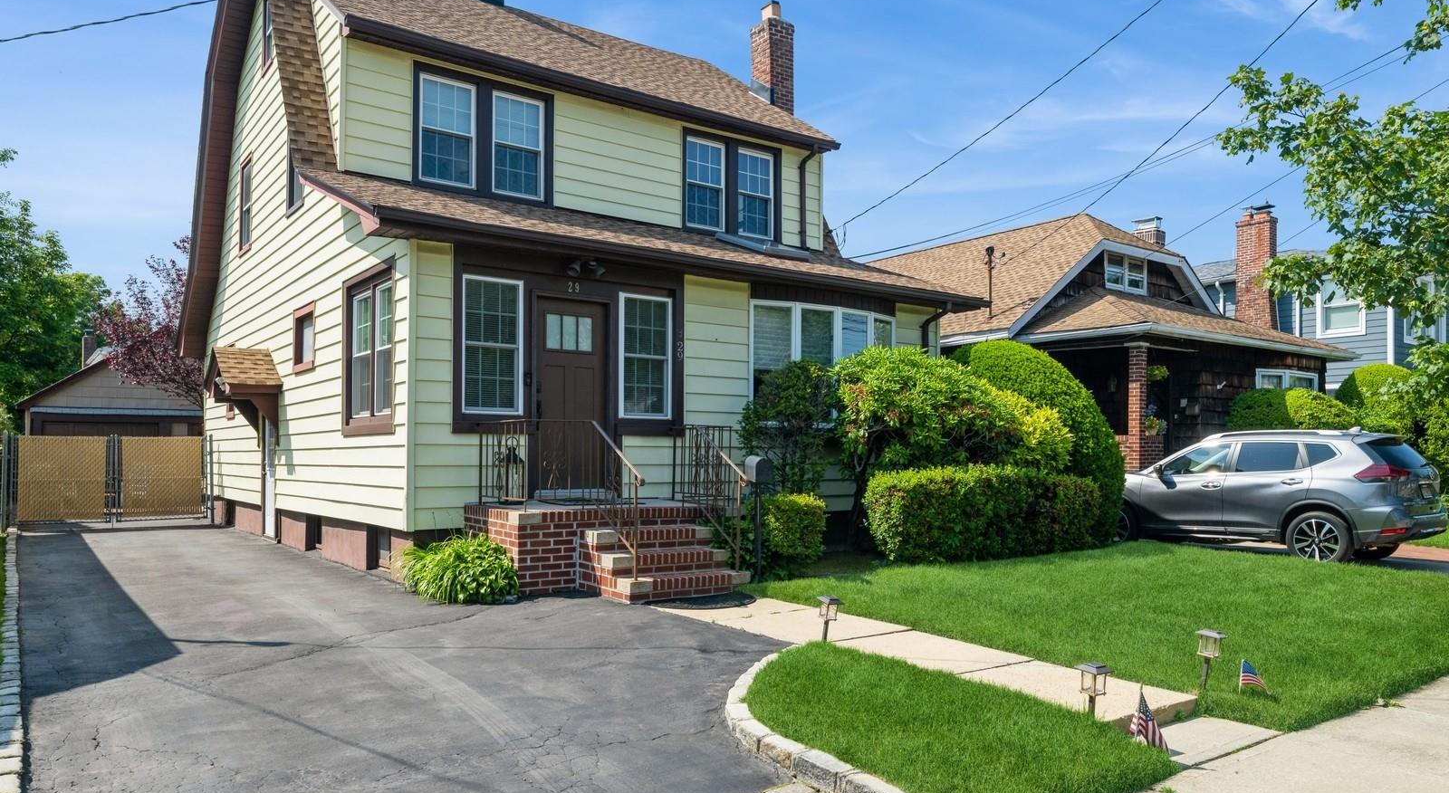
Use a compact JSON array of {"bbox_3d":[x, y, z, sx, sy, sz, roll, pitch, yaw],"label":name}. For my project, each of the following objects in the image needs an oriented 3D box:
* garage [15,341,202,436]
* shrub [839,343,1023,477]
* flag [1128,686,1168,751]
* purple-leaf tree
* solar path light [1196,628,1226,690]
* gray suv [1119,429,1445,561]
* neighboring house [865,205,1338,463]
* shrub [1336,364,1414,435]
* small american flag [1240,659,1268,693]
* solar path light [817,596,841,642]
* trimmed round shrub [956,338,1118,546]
[{"bbox_3d":[-17.000,0.700,28.700,6.600,4.700,6.200,3,-4,-37],"label":"garage"},{"bbox_3d":[2.431,0.645,11.347,2.300,2.400,1.900,3,-5,-37],"label":"shrub"},{"bbox_3d":[2.085,1.586,4.750,0.200,0.300,0.080,-2,-4,27],"label":"flag"},{"bbox_3d":[-11.600,-0.807,22.200,5.300,6.900,5.300,3,-4,-37],"label":"purple-leaf tree"},{"bbox_3d":[2.798,1.509,5.550,0.150,0.360,0.150,5,-2,-42],"label":"solar path light"},{"bbox_3d":[7.355,1.349,13.903,1.860,1.740,4.690,3,-3,-41],"label":"gray suv"},{"bbox_3d":[6.450,-0.530,23.400,8.200,6.800,13.000,3,-4,-37],"label":"neighboring house"},{"bbox_3d":[13.700,0.781,20.200,1.900,3.000,1.900,3,-5,-37],"label":"shrub"},{"bbox_3d":[3.048,1.606,5.550,0.160,0.190,0.050,-1,-4,12],"label":"small american flag"},{"bbox_3d":[0.724,1.558,6.750,0.140,0.340,0.140,8,-4,-36],"label":"solar path light"},{"bbox_3d":[4.124,0.640,13.178,2.500,2.750,2.500,0,-4,0],"label":"trimmed round shrub"}]

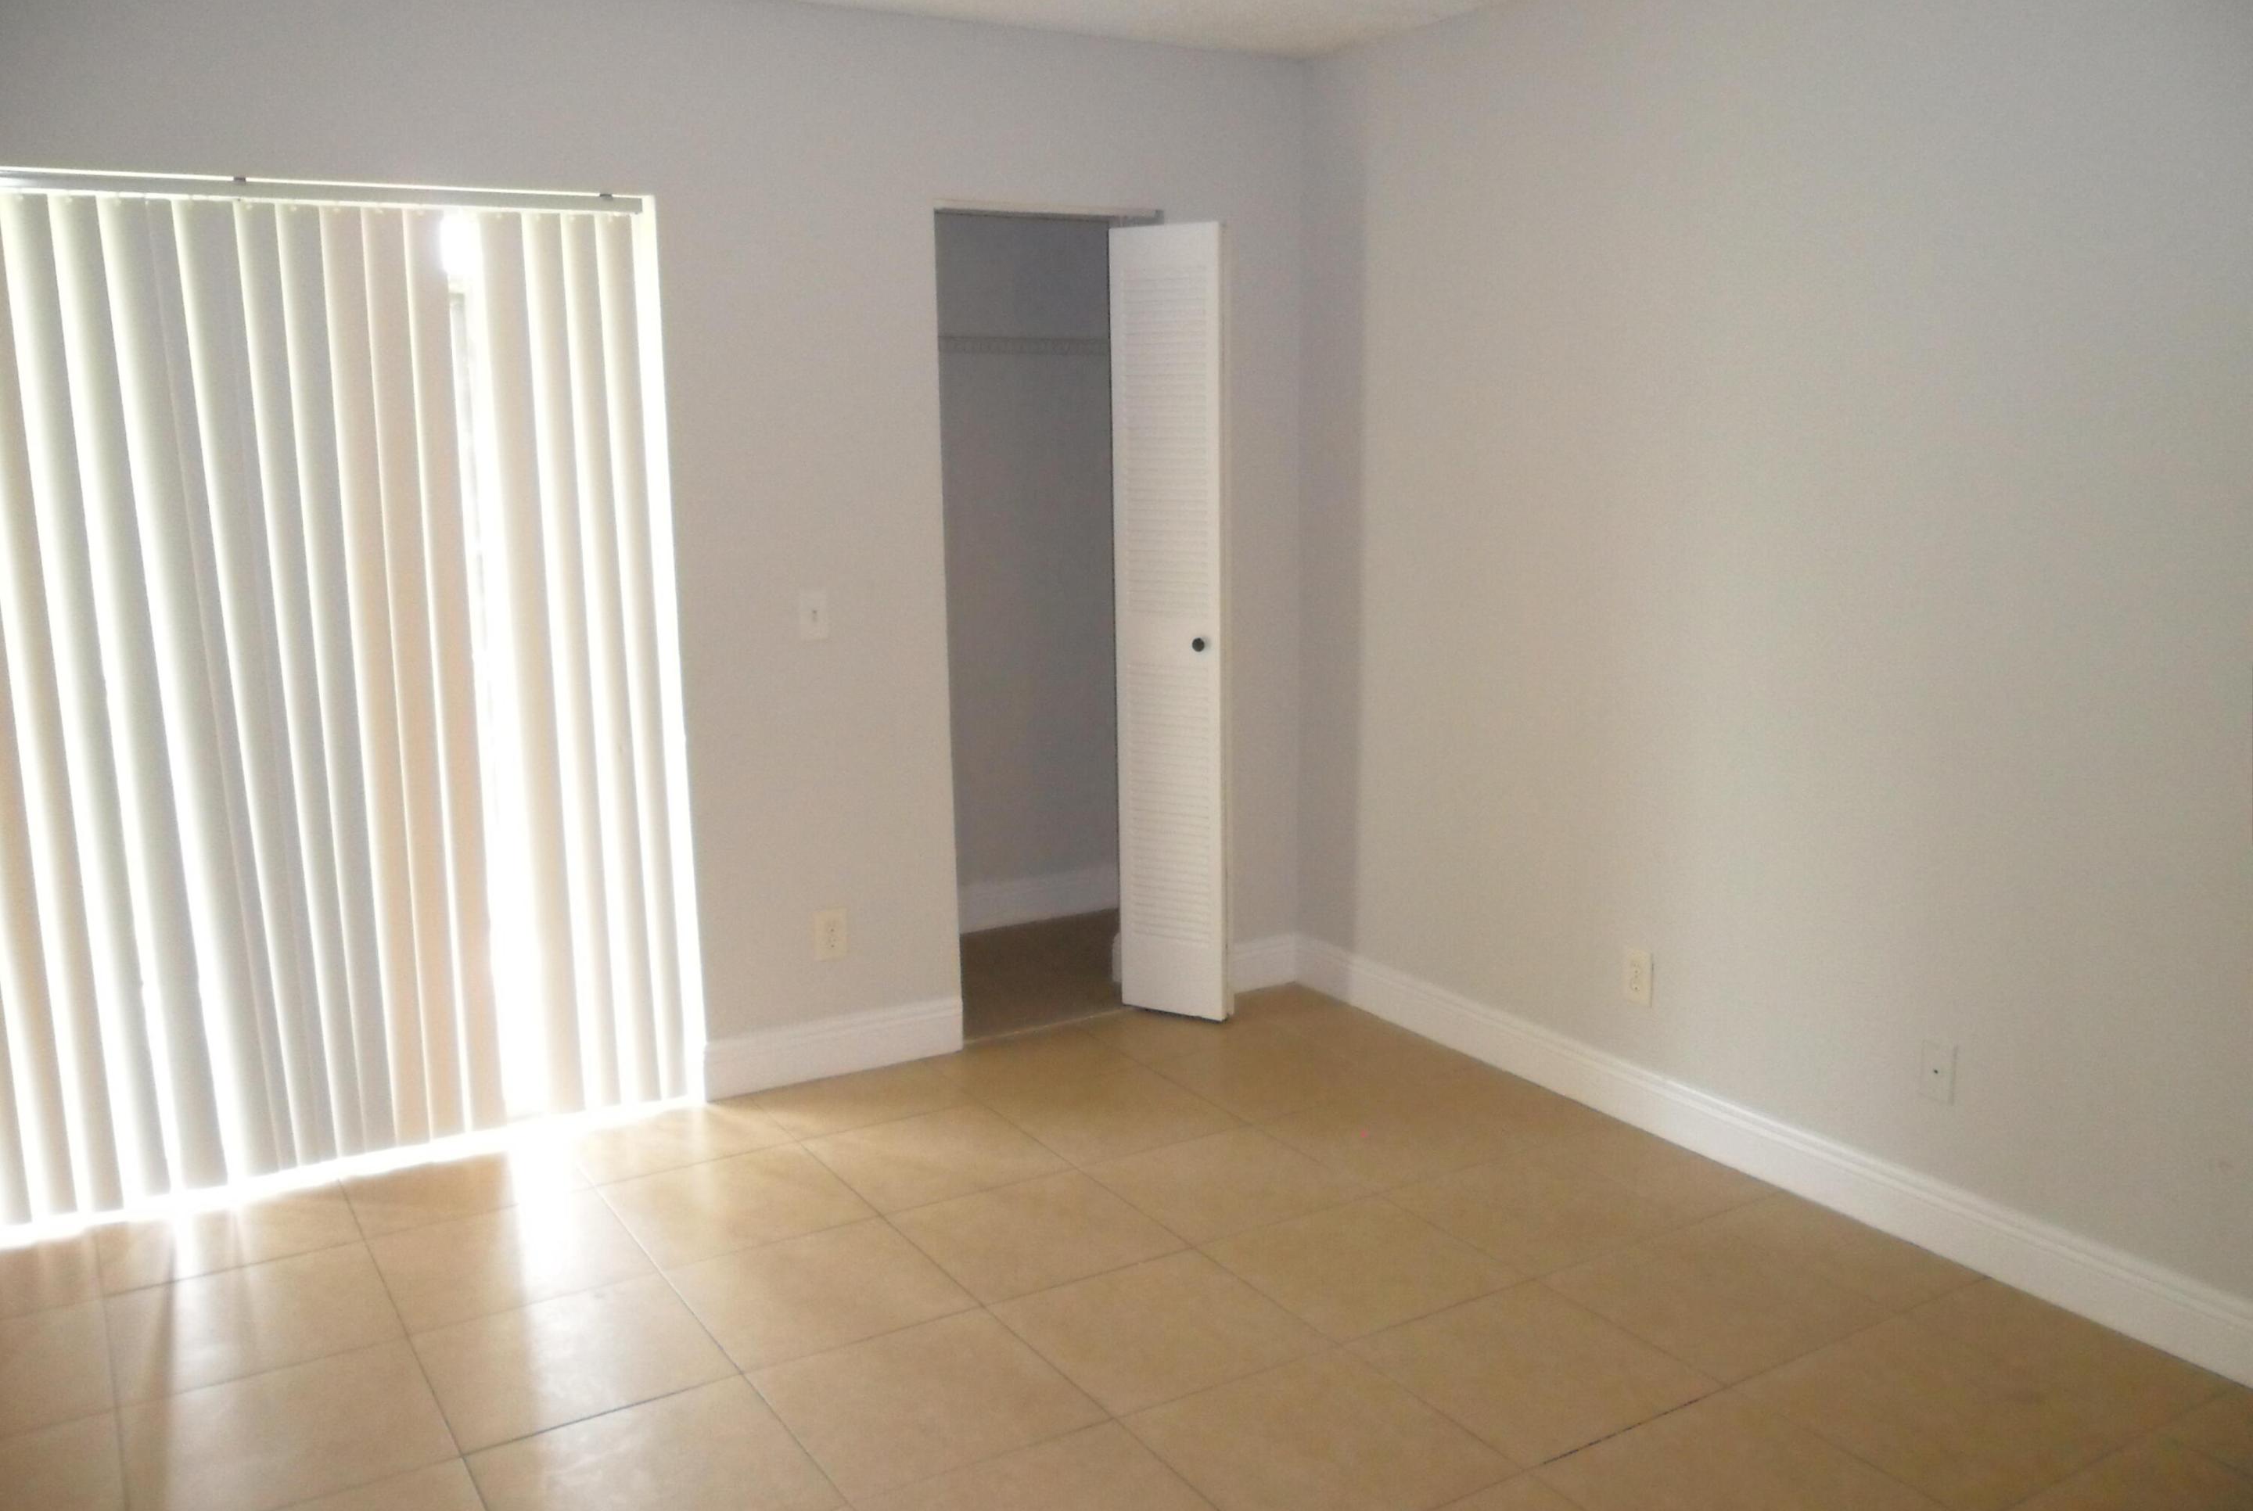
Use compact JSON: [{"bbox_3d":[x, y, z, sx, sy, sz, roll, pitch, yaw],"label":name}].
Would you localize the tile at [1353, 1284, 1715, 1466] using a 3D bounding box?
[{"bbox_3d":[0.652,0.992,2.848,0.431,0.010,0.431,-6,11,-31],"label":"tile"}]

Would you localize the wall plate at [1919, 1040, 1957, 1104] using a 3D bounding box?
[{"bbox_3d":[1.489,0.582,3.226,0.008,0.114,0.070,-6,11,-31],"label":"wall plate"}]

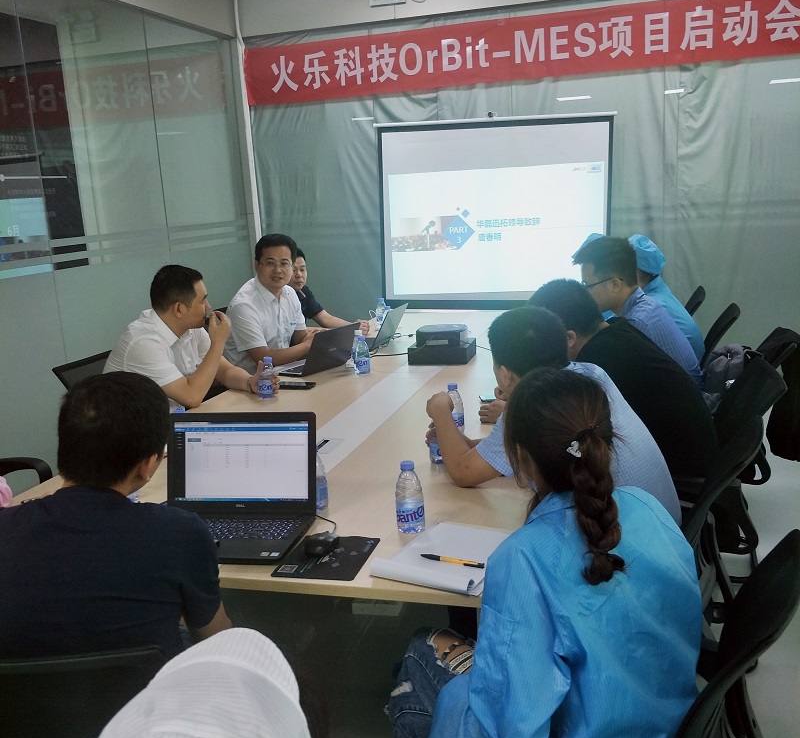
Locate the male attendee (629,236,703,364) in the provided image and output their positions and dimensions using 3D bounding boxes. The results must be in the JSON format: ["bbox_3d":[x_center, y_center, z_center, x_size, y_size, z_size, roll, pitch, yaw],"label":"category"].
[{"bbox_3d":[0.947,0.022,3.284,0.700,1.260,0.500,8,17,33],"label":"male attendee"}]

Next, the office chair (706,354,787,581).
[{"bbox_3d":[0.945,0.440,2.560,0.620,0.940,0.580,1,15,13],"label":"office chair"}]

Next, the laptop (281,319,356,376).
[{"bbox_3d":[-0.394,-0.121,3.393,0.315,0.215,0.340,8,18,34],"label":"laptop"}]

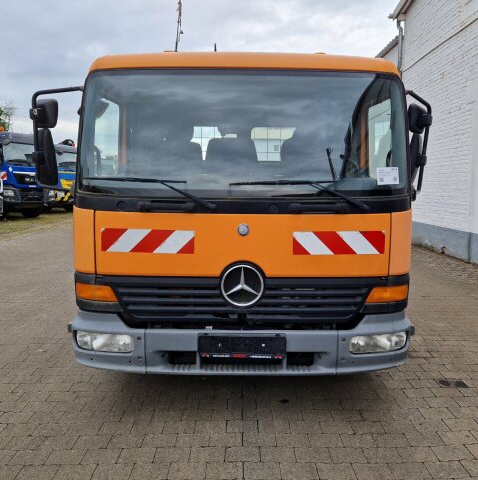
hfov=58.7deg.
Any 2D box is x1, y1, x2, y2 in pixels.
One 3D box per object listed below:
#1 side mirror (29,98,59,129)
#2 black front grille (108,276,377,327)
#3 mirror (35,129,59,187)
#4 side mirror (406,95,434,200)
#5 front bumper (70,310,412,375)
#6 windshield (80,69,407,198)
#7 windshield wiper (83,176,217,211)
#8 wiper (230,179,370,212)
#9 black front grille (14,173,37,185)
[{"bbox_3d":[-1.287,-0.839,2.820,0.200,0.200,0.120,4,8,27],"label":"side mirror"},{"bbox_3d":[0.017,0.373,2.614,1.670,0.310,0.130,0,7,0],"label":"black front grille"},{"bbox_3d":[-1.277,-0.557,2.846,0.200,0.380,0.120,4,8,27],"label":"mirror"},{"bbox_3d":[1.254,-0.637,2.903,0.310,0.700,0.160,-5,9,-36],"label":"side mirror"},{"bbox_3d":[0.017,0.622,2.724,2.180,0.360,0.420,0,7,0],"label":"front bumper"},{"bbox_3d":[0.025,-0.679,2.698,2.110,0.800,0.320,0,7,0],"label":"windshield"},{"bbox_3d":[-0.549,-0.289,2.640,0.850,0.190,0.110,1,7,4],"label":"windshield wiper"},{"bbox_3d":[0.371,-0.273,2.610,0.860,0.190,0.090,0,7,0],"label":"wiper"},{"bbox_3d":[-9.467,-2.783,19.400,1.500,0.480,0.180,-6,9,-42],"label":"black front grille"}]

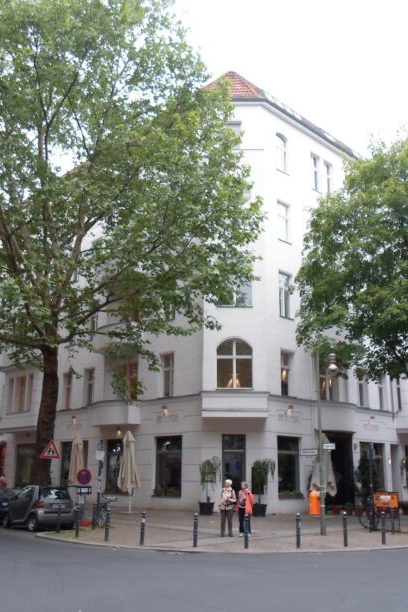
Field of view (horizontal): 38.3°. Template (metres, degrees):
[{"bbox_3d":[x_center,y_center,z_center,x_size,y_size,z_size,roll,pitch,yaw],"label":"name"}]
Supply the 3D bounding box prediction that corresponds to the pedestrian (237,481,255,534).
[{"bbox_3d":[1.312,6.469,18.741,0.520,1.620,0.340,-7,-18,24],"label":"pedestrian"}]

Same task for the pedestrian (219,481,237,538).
[{"bbox_3d":[0.715,6.025,17.492,0.550,1.670,0.360,-2,-17,8],"label":"pedestrian"}]

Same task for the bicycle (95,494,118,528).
[{"bbox_3d":[-3.567,7.512,21.498,0.580,1.080,1.750,0,-16,3],"label":"bicycle"}]

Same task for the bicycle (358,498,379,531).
[{"bbox_3d":[5.382,6.769,19.161,0.600,1.100,1.700,-5,-17,19],"label":"bicycle"}]

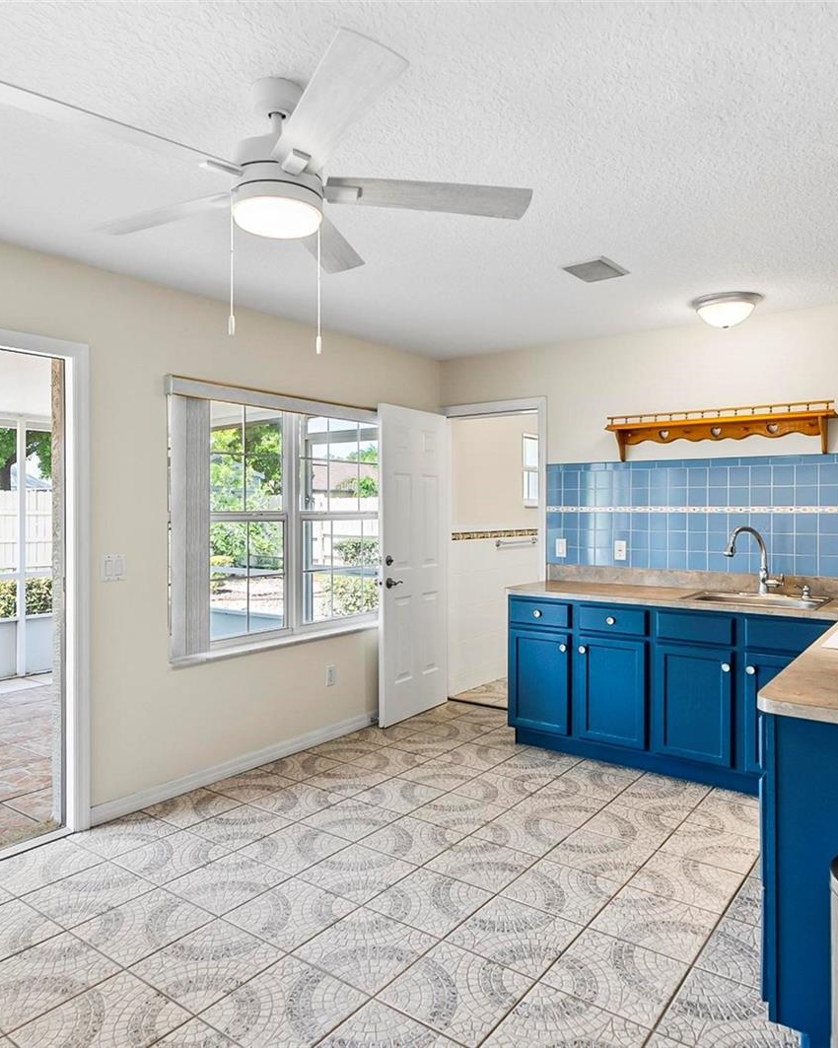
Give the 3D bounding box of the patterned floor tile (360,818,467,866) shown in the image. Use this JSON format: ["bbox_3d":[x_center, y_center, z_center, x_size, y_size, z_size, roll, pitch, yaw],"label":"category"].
[{"bbox_3d":[-0.021,1.319,2.914,0.333,0.010,0.333,1,1,37],"label":"patterned floor tile"}]

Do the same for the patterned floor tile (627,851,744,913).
[{"bbox_3d":[0.993,1.323,2.600,0.333,0.010,0.333,0,0,37],"label":"patterned floor tile"}]

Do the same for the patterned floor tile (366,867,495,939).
[{"bbox_3d":[0.040,1.323,2.456,0.333,0.010,0.333,0,0,37],"label":"patterned floor tile"}]

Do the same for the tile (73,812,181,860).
[{"bbox_3d":[-1.239,1.323,2.984,0.333,0.010,0.333,0,0,37],"label":"tile"}]

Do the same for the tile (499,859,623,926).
[{"bbox_3d":[0.521,1.325,2.526,0.333,0.010,0.333,1,1,37],"label":"tile"}]

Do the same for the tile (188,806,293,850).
[{"bbox_3d":[-0.776,1.323,3.066,0.335,0.010,0.335,0,1,37],"label":"tile"}]

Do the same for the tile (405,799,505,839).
[{"bbox_3d":[0.164,1.323,3.159,0.333,0.010,0.333,0,0,37],"label":"tile"}]

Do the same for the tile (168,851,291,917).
[{"bbox_3d":[-0.707,1.326,2.591,0.335,0.010,0.335,0,1,37],"label":"tile"}]

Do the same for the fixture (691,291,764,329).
[{"bbox_3d":[1.570,-1.060,3.570,0.370,0.135,0.370,1,1,37],"label":"fixture"}]

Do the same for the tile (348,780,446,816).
[{"bbox_3d":[-0.086,1.312,3.375,0.333,0.010,0.333,1,1,37],"label":"tile"}]

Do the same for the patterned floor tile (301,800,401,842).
[{"bbox_3d":[-0.292,1.316,3.109,0.333,0.010,0.333,1,1,37],"label":"patterned floor tile"}]

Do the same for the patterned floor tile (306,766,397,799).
[{"bbox_3d":[-0.358,1.309,3.571,0.333,0.010,0.333,1,1,37],"label":"patterned floor tile"}]

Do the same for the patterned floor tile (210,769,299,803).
[{"bbox_3d":[-0.840,1.319,3.538,0.328,0.010,0.335,0,1,37],"label":"patterned floor tile"}]

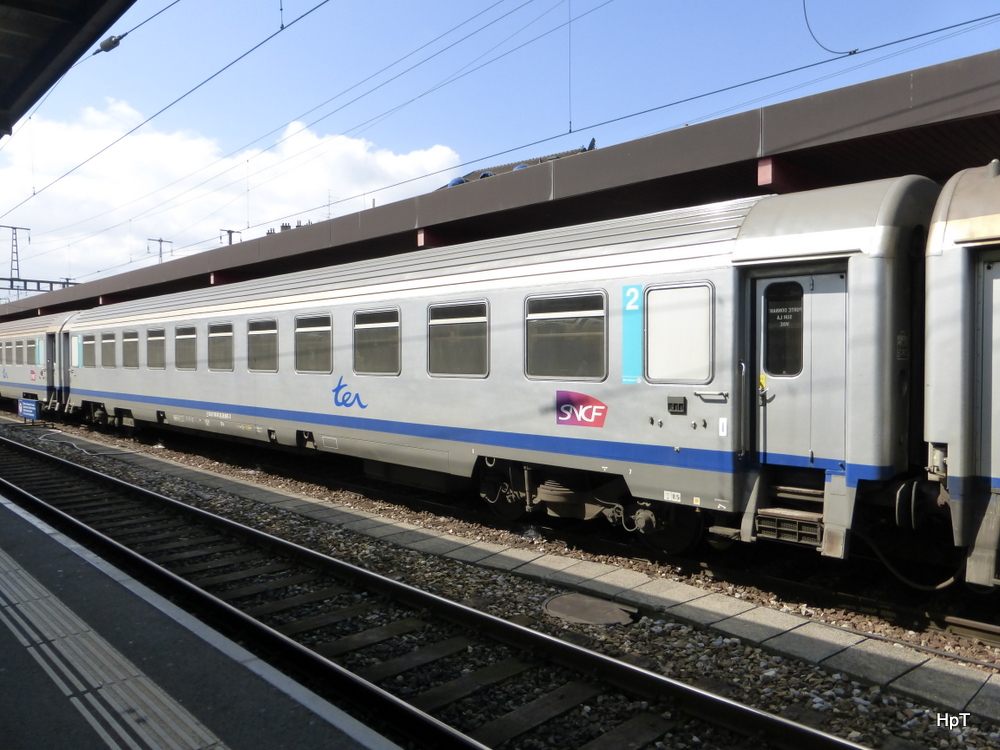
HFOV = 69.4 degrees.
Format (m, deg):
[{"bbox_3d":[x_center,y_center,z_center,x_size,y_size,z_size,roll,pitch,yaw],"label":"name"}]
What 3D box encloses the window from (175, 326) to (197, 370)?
[{"bbox_3d":[-7.163,-0.601,16.486,0.070,0.975,1.250,-1,2,-44],"label":"window"}]

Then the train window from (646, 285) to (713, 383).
[{"bbox_3d":[1.815,-0.415,7.334,0.070,0.970,0.780,-1,2,-44],"label":"train window"}]

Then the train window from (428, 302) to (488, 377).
[{"bbox_3d":[-0.581,-0.469,9.777,0.070,0.975,1.250,-1,2,-44],"label":"train window"}]

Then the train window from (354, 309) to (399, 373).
[{"bbox_3d":[-1.897,-0.495,11.119,0.070,0.975,1.250,-1,2,-44],"label":"train window"}]

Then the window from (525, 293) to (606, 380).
[{"bbox_3d":[0.735,-0.442,8.435,0.070,0.975,1.250,-1,2,-44],"label":"window"}]

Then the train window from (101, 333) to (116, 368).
[{"bbox_3d":[-11.113,-0.681,20.512,0.070,0.975,1.250,-1,2,-44],"label":"train window"}]

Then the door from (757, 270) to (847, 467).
[{"bbox_3d":[2.739,-0.033,6.600,0.070,1.710,0.830,-1,2,-44],"label":"door"}]

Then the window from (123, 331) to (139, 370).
[{"bbox_3d":[-9.796,-0.655,19.170,0.070,0.975,1.250,-1,2,-44],"label":"window"}]

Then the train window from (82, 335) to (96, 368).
[{"bbox_3d":[-12.429,-0.708,21.854,0.070,0.975,1.250,-1,2,-44],"label":"train window"}]

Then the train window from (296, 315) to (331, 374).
[{"bbox_3d":[-3.214,-0.522,12.461,0.070,0.975,1.250,-1,2,-44],"label":"train window"}]

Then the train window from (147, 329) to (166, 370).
[{"bbox_3d":[-8.480,-0.628,17.828,0.070,0.975,1.250,-1,2,-44],"label":"train window"}]

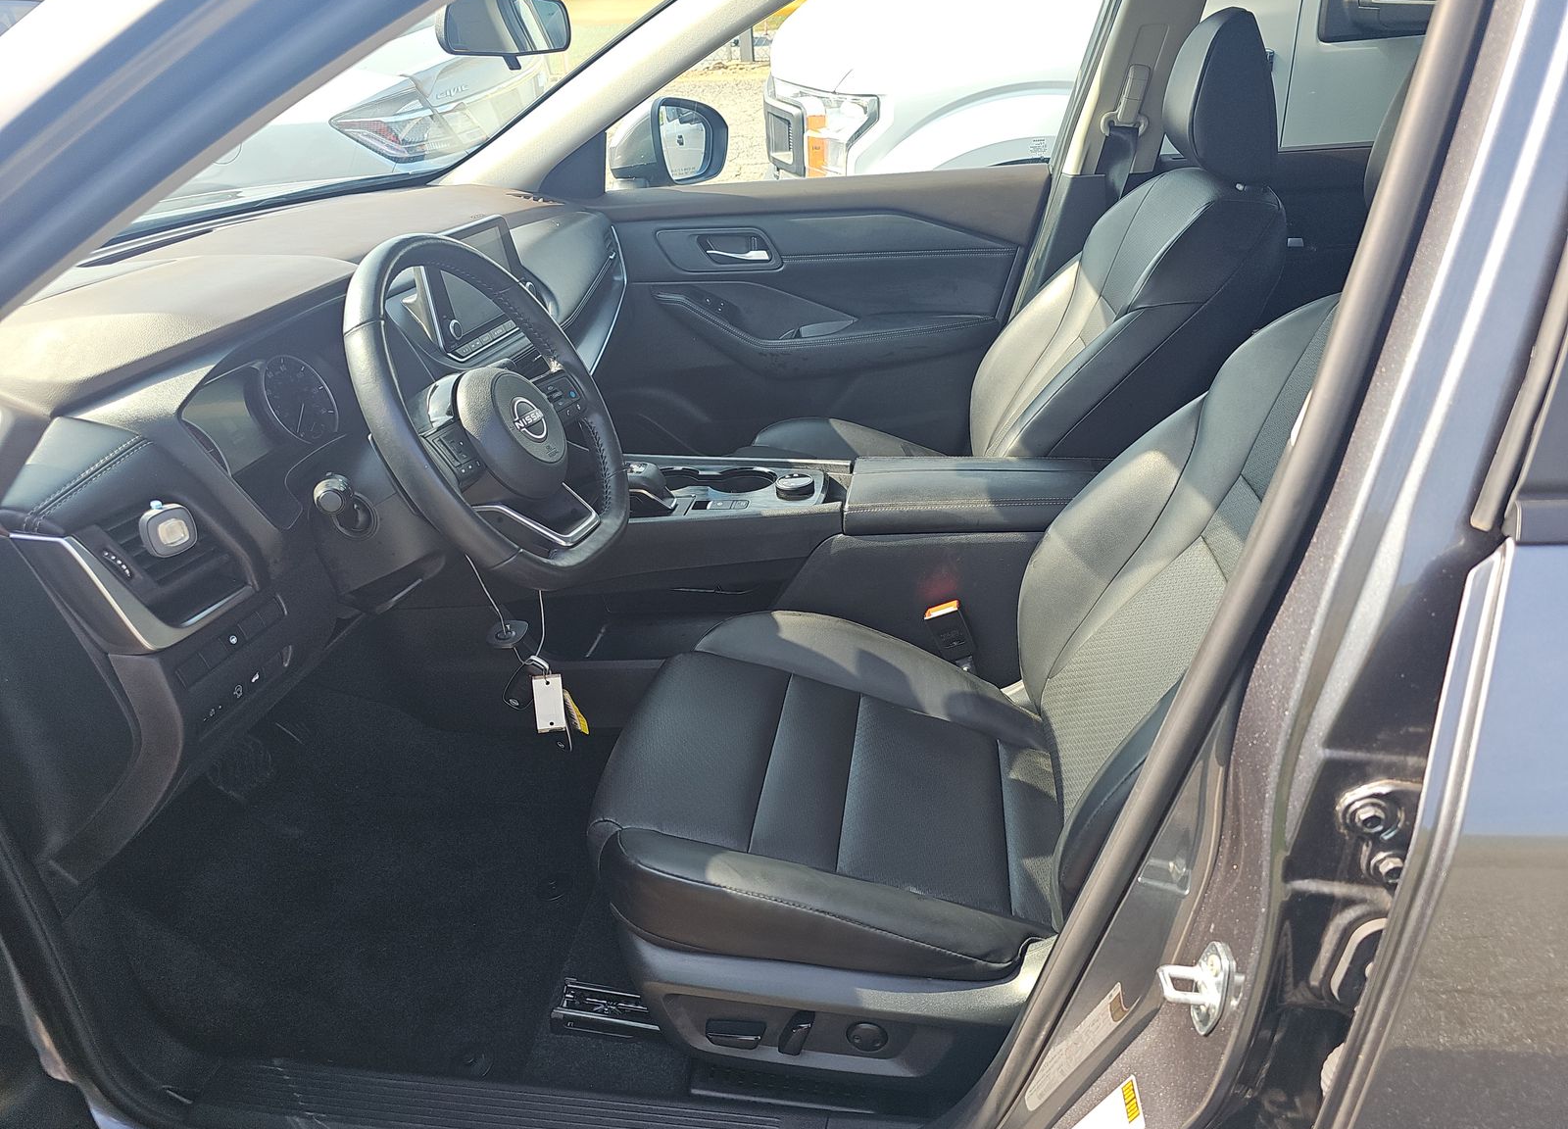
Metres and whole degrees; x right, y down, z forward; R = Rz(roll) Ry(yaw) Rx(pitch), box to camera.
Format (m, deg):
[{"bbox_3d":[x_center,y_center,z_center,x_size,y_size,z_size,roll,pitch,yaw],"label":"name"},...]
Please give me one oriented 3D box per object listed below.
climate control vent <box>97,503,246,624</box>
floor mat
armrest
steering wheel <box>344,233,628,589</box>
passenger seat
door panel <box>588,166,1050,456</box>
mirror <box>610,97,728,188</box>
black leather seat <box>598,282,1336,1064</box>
[{"bbox_3d":[-0.478,-0.005,0.833,0.045,0.077,0.105,-18,21,16],"label":"climate control vent"},{"bbox_3d":[-0.571,0.369,1.316,0.660,0.110,0.500,1,25,8],"label":"floor mat"},{"bbox_3d":[0.253,-0.095,1.392,0.330,0.050,0.200,1,25,8],"label":"armrest"},{"bbox_3d":[-0.287,-0.139,1.027,0.105,0.365,0.380,-24,19,18],"label":"steering wheel"},{"bbox_3d":[0.310,-0.342,1.679,0.850,0.950,0.530,1,25,8],"label":"passenger seat"},{"bbox_3d":[0.055,-0.421,2.028,0.900,0.630,0.140,1,25,8],"label":"door panel"},{"bbox_3d":[-0.237,-0.885,2.178,0.140,0.185,0.235,13,29,31],"label":"mirror"},{"bbox_3d":[0.217,-0.014,1.022,0.870,0.920,0.540,1,25,8],"label":"black leather seat"}]

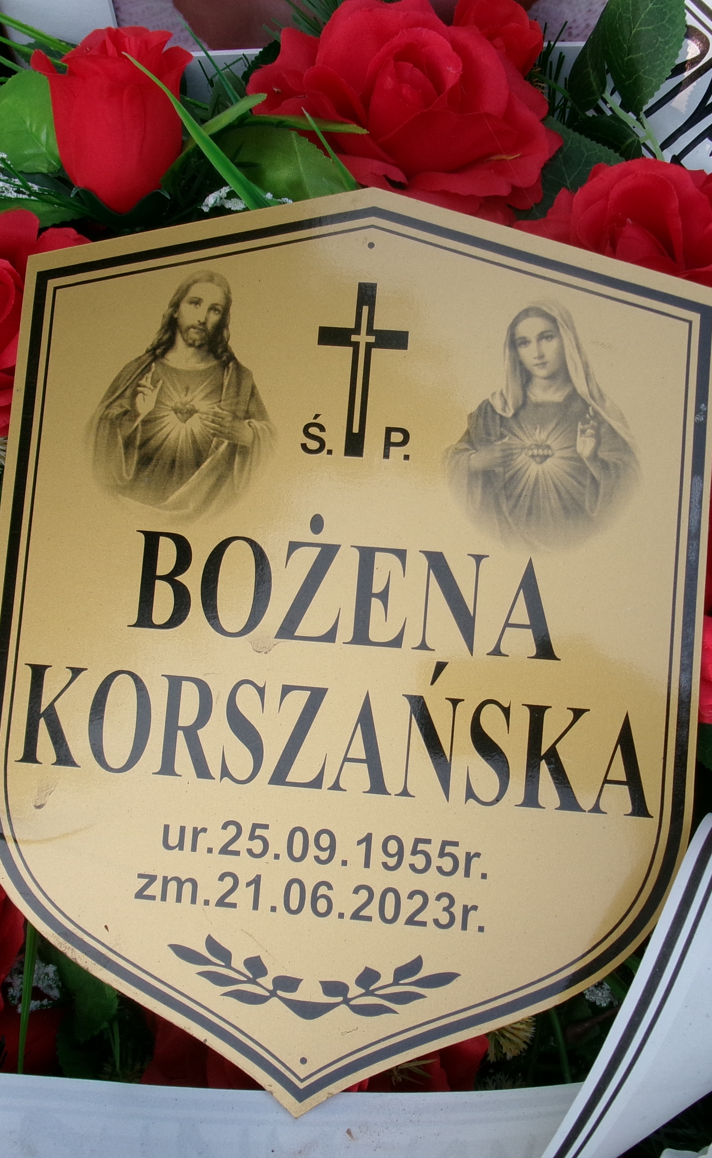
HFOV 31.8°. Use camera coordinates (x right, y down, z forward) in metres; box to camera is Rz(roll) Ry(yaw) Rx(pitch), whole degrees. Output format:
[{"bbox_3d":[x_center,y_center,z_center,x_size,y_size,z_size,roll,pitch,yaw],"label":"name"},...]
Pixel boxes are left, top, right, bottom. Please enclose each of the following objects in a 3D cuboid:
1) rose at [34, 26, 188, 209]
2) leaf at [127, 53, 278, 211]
[{"bbox_3d":[-0.080,-0.150,0.410,0.051,0.056,0.051,6,39,-4],"label":"rose"},{"bbox_3d":[-0.050,-0.144,0.403,0.011,0.010,0.077,-45,108,-8],"label":"leaf"}]

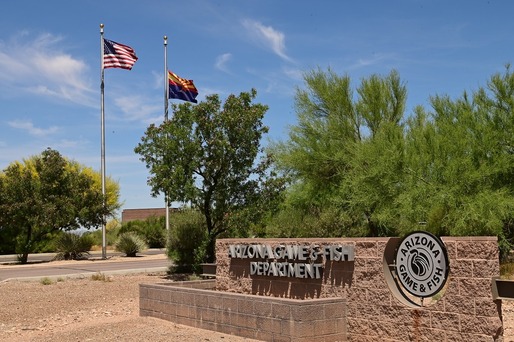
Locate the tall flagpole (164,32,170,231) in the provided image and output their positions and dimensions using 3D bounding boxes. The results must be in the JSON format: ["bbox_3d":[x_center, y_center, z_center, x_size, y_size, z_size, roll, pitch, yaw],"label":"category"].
[{"bbox_3d":[-4.793,-1.412,34.274,0.190,11.857,0.190,-1,-5,-8],"label":"tall flagpole"}]

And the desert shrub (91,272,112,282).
[{"bbox_3d":[-4.564,3.136,18.908,0.648,0.291,0.500,0,-5,-14],"label":"desert shrub"}]

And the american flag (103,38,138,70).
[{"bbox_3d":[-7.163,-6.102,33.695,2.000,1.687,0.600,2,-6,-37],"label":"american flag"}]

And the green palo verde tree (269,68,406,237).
[{"bbox_3d":[2.787,-0.137,22.595,4.856,7.134,4.900,-2,-5,7],"label":"green palo verde tree"}]

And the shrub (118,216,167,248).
[{"bbox_3d":[-9.413,5.053,52.784,3.946,2.619,3.500,-1,-5,-10],"label":"shrub"}]

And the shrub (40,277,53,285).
[{"bbox_3d":[-6.100,3.173,18.607,0.348,0.229,0.330,0,-5,-18],"label":"shrub"}]

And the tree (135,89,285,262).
[{"bbox_3d":[-1.633,0.313,20.558,4.738,6.001,4.600,-1,-5,-5],"label":"tree"}]

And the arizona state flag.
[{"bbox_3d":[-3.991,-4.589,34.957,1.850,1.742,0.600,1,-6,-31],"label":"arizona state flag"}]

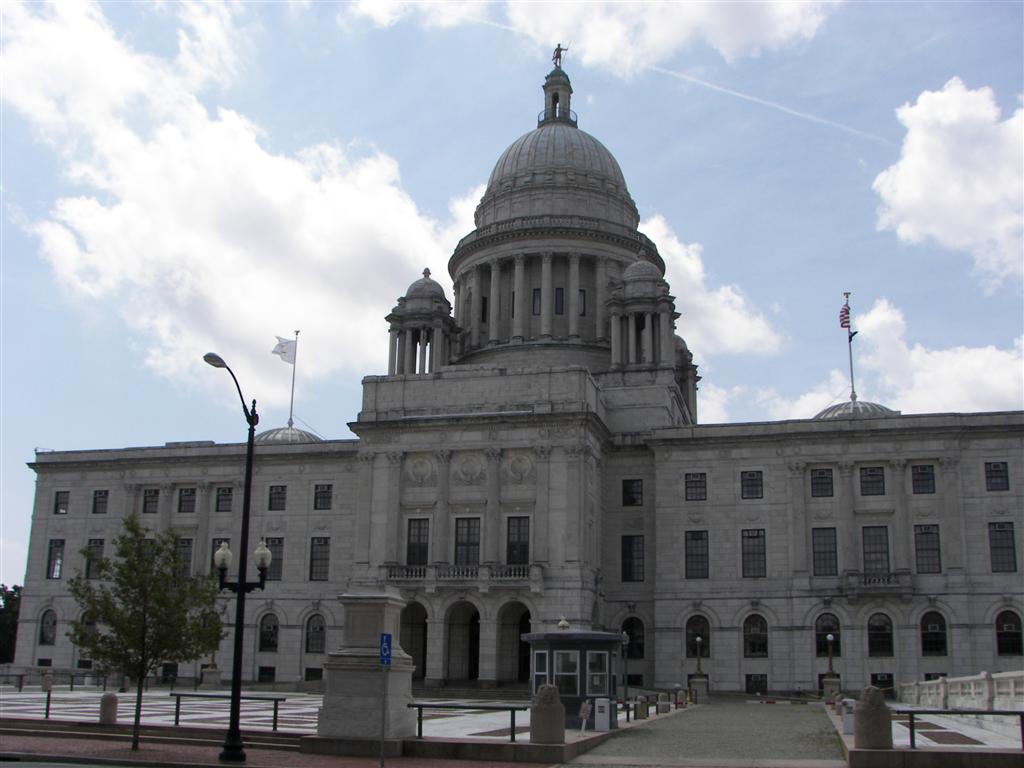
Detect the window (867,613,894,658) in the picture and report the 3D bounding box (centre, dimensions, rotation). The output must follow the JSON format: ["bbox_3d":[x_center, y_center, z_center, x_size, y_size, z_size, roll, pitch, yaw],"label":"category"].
[{"bbox_3d":[28.841,19.645,83.346,1.864,3.418,0.300,-3,-15,15],"label":"window"}]

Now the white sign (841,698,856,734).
[{"bbox_3d":[9.357,9.251,29.584,0.430,1.000,0.360,-3,-15,15],"label":"white sign"}]

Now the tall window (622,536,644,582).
[{"bbox_3d":[10.262,14.834,90.317,1.880,3.950,0.300,-3,-14,14],"label":"tall window"}]

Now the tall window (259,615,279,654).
[{"bbox_3d":[-21.839,22.403,96.008,1.844,3.410,0.403,-3,-16,15],"label":"tall window"}]

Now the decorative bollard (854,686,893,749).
[{"bbox_3d":[8.006,7.391,23.585,0.770,1.300,0.750,-3,-15,15],"label":"decorative bollard"}]

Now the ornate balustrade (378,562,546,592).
[{"bbox_3d":[-3.849,14.933,81.970,12.600,2.100,1.400,-3,-15,15],"label":"ornate balustrade"}]

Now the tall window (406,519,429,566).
[{"bbox_3d":[-7.417,12.668,84.398,1.745,3.938,0.403,-3,-16,15],"label":"tall window"}]

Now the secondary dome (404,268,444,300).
[{"bbox_3d":[-8.887,-10.251,109.158,4.192,3.391,4.192,1,-15,0],"label":"secondary dome"}]

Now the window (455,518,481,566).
[{"bbox_3d":[-3.498,12.444,83.711,2.100,3.700,0.300,-3,-15,15],"label":"window"}]

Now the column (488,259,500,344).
[{"bbox_3d":[-1.811,-8.611,111.153,1.250,9.450,1.250,1,-14,0],"label":"column"}]

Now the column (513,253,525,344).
[{"bbox_3d":[0.701,-8.813,109.761,1.250,9.550,1.250,1,-14,0],"label":"column"}]

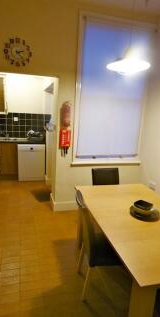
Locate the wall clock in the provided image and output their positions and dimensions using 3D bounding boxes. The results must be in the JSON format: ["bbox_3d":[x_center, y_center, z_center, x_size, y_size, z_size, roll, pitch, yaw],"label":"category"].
[{"bbox_3d":[-0.817,-1.415,2.635,0.365,0.365,0.035,0,14,-16],"label":"wall clock"}]

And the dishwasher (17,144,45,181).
[{"bbox_3d":[-1.176,0.041,4.849,0.600,0.860,0.600,0,14,-16],"label":"dishwasher"}]

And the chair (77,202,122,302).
[{"bbox_3d":[0.232,0.797,1.857,0.520,0.900,0.420,2,13,-7],"label":"chair"}]

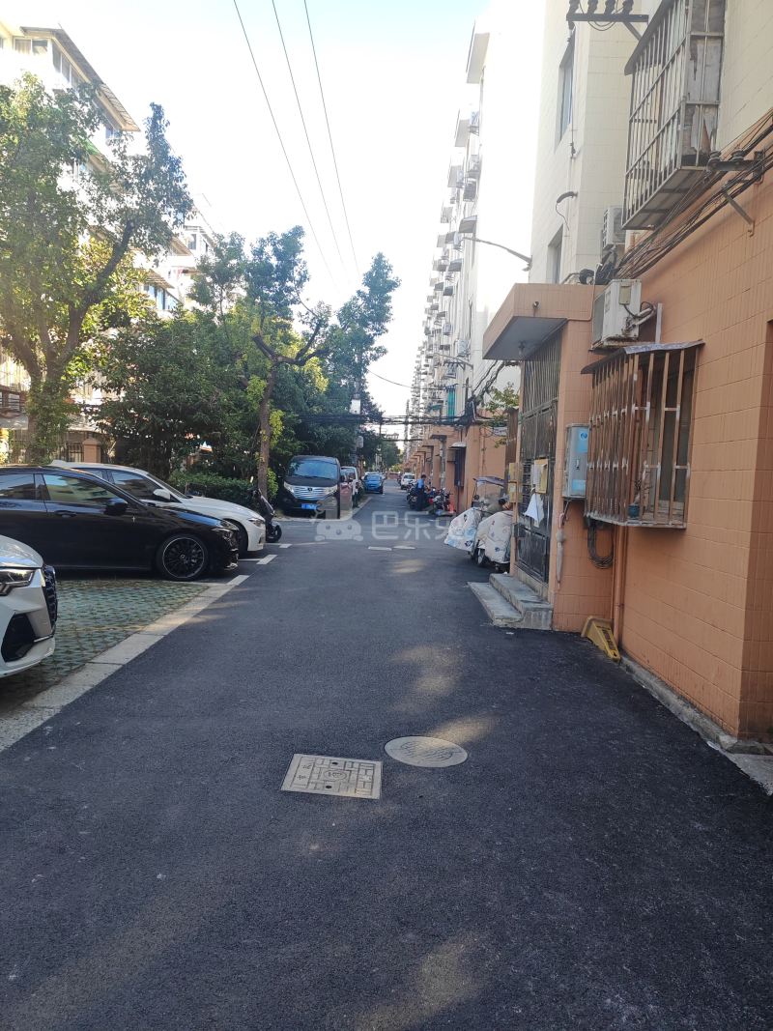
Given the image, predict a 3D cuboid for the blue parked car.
[{"bbox_3d":[-1.034,-2.504,59.000,1.700,1.520,4.000,3,3,1],"label":"blue parked car"}]

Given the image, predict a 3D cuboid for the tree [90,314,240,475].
[{"bbox_3d":[-6.893,-3.225,23.243,4.600,6.200,4.500,3,3,1],"label":"tree"}]

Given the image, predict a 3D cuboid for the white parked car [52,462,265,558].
[{"bbox_3d":[-4.423,-0.097,12.659,4.750,1.460,1.830,2,4,-16],"label":"white parked car"}]

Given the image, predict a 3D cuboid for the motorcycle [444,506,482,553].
[{"bbox_3d":[1.686,0.341,13.880,0.820,1.040,1.650,4,4,20],"label":"motorcycle"}]

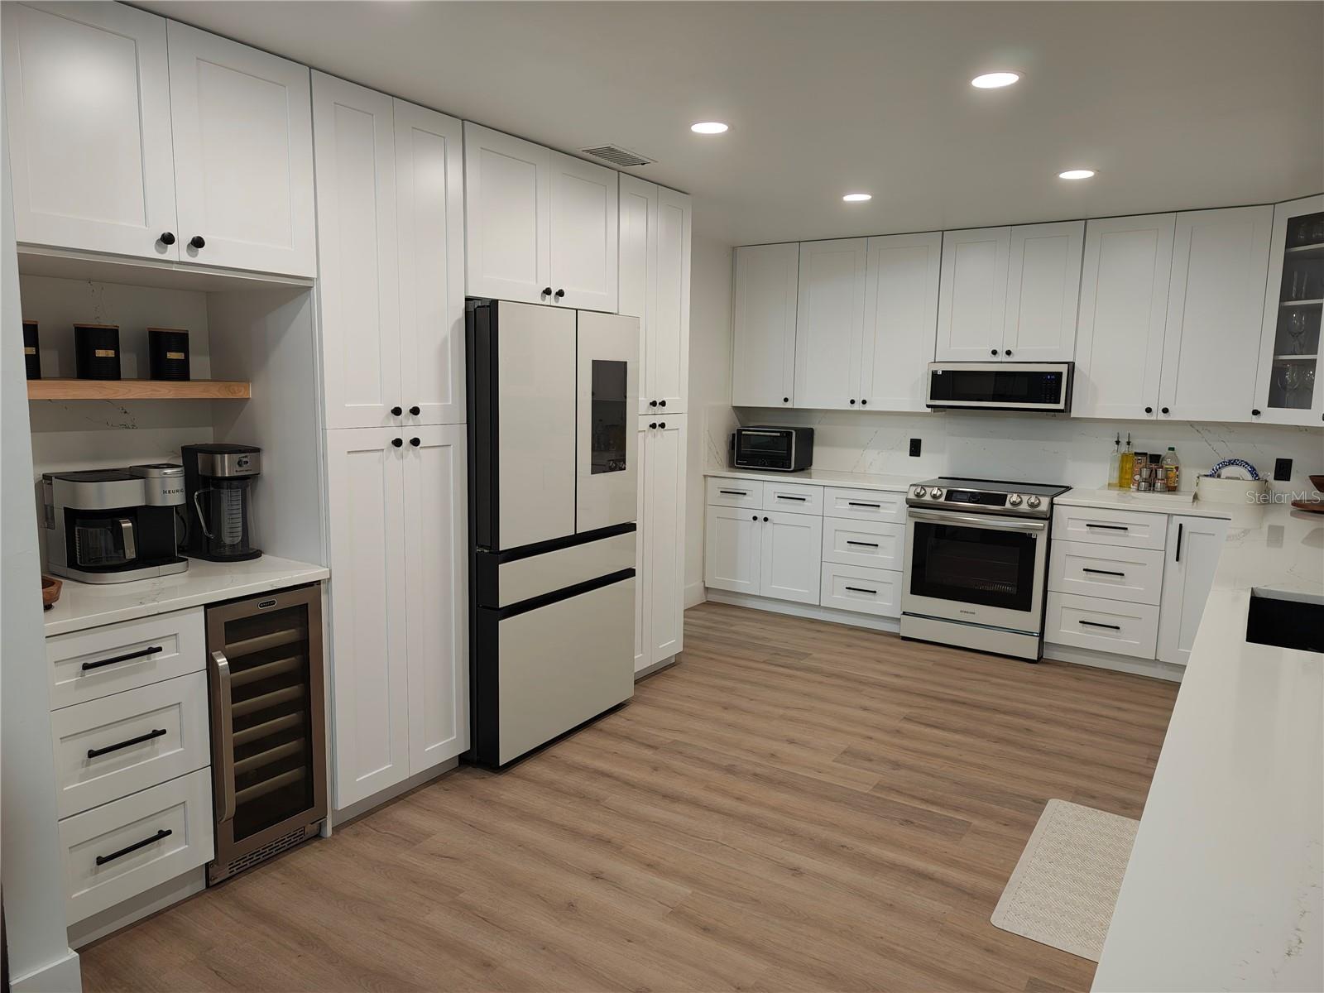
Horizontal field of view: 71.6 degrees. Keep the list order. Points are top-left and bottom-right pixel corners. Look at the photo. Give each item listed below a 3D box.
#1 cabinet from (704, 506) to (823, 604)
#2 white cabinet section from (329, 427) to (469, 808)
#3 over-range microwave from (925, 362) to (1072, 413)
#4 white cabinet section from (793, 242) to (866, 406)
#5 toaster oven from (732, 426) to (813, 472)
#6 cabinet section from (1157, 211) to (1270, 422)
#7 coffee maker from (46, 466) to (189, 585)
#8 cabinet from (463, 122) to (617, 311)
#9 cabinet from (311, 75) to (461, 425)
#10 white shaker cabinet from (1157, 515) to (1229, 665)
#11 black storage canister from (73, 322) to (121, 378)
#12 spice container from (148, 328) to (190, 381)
[{"bbox_3d":[0.814,0.346,6.202,0.833,0.565,0.600,6,9,33],"label":"cabinet"},{"bbox_3d":[-1.137,0.355,3.326,0.600,1.241,0.608,5,9,32],"label":"white cabinet section"},{"bbox_3d":[2.004,-0.646,5.376,0.760,0.275,0.460,6,9,33],"label":"over-range microwave"},{"bbox_3d":[1.165,-1.111,6.008,0.458,1.068,0.330,6,9,34],"label":"white cabinet section"},{"bbox_3d":[0.793,-0.328,6.404,0.430,0.298,0.360,5,8,29],"label":"toaster oven"},{"bbox_3d":[2.916,-0.935,4.827,0.422,1.068,0.330,6,9,34],"label":"cabinet section"},{"bbox_3d":[-1.638,0.074,2.750,0.265,0.320,0.312,6,9,33],"label":"coffee maker"},{"bbox_3d":[-0.695,-1.083,3.785,0.607,0.605,0.922,6,9,33],"label":"cabinet"},{"bbox_3d":[-1.120,-0.783,3.171,0.607,1.054,0.607,6,9,33],"label":"cabinet"},{"bbox_3d":[2.890,0.481,4.942,0.295,0.810,0.615,6,9,33],"label":"white shaker cabinet"},{"bbox_3d":[-1.687,-0.428,2.746,0.114,0.165,0.114,7,9,40],"label":"black storage canister"},{"bbox_3d":[-1.519,-0.435,2.835,0.114,0.158,0.114,6,9,33],"label":"spice container"}]

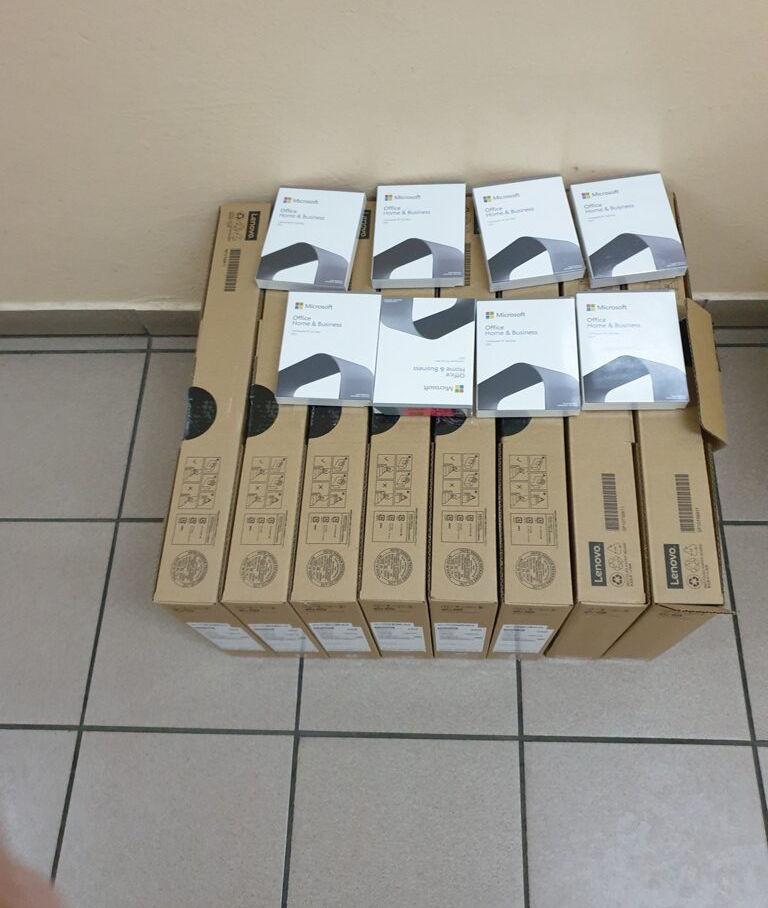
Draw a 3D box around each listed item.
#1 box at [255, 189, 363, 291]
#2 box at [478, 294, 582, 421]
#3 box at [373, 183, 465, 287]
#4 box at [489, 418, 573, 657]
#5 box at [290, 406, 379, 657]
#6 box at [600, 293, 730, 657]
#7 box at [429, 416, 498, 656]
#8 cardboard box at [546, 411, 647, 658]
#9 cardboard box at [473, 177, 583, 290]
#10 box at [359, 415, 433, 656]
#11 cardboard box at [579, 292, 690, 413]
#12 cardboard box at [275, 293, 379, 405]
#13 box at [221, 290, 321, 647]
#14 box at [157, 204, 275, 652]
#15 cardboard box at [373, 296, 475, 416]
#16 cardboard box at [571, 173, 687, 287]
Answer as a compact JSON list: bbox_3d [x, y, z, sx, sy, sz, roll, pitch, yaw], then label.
[{"bbox_3d":[-0.092,-0.278,0.998,0.114,0.017,0.149,6,66,8],"label":"box"},{"bbox_3d":[0.166,-0.113,0.897,0.114,0.017,0.149,0,65,5],"label":"box"},{"bbox_3d":[0.045,-0.274,0.965,0.112,0.018,0.145,1,66,4],"label":"box"},{"bbox_3d":[0.176,-0.031,1.033,0.075,0.300,0.544,0,65,5],"label":"box"},{"bbox_3d":[-0.038,-0.023,1.047,0.071,0.325,0.527,1,66,5],"label":"box"},{"bbox_3d":[0.329,-0.023,1.022,0.071,0.325,0.527,1,66,5],"label":"box"},{"bbox_3d":[0.101,-0.030,1.039,0.072,0.300,0.544,0,65,5],"label":"box"},{"bbox_3d":[0.257,-0.023,1.027,0.071,0.325,0.527,1,66,5],"label":"cardboard box"},{"bbox_3d":[0.178,-0.275,0.957,0.112,0.018,0.145,-7,66,1],"label":"cardboard box"},{"bbox_3d":[0.028,-0.029,1.046,0.073,0.300,0.544,0,65,5],"label":"box"},{"bbox_3d":[0.284,-0.120,0.890,0.114,0.017,0.149,0,65,5],"label":"cardboard box"},{"bbox_3d":[-0.064,-0.127,0.924,0.114,0.017,0.149,2,65,6],"label":"cardboard box"},{"bbox_3d":[-0.108,-0.023,1.052,0.071,0.325,0.527,1,66,5],"label":"box"},{"bbox_3d":[-0.182,-0.023,1.057,0.071,0.325,0.527,1,66,5],"label":"box"},{"bbox_3d":[0.049,-0.119,0.910,0.114,0.017,0.149,1,65,6],"label":"cardboard box"},{"bbox_3d":[0.304,-0.281,0.963,0.114,0.017,0.149,-6,65,2],"label":"cardboard box"}]

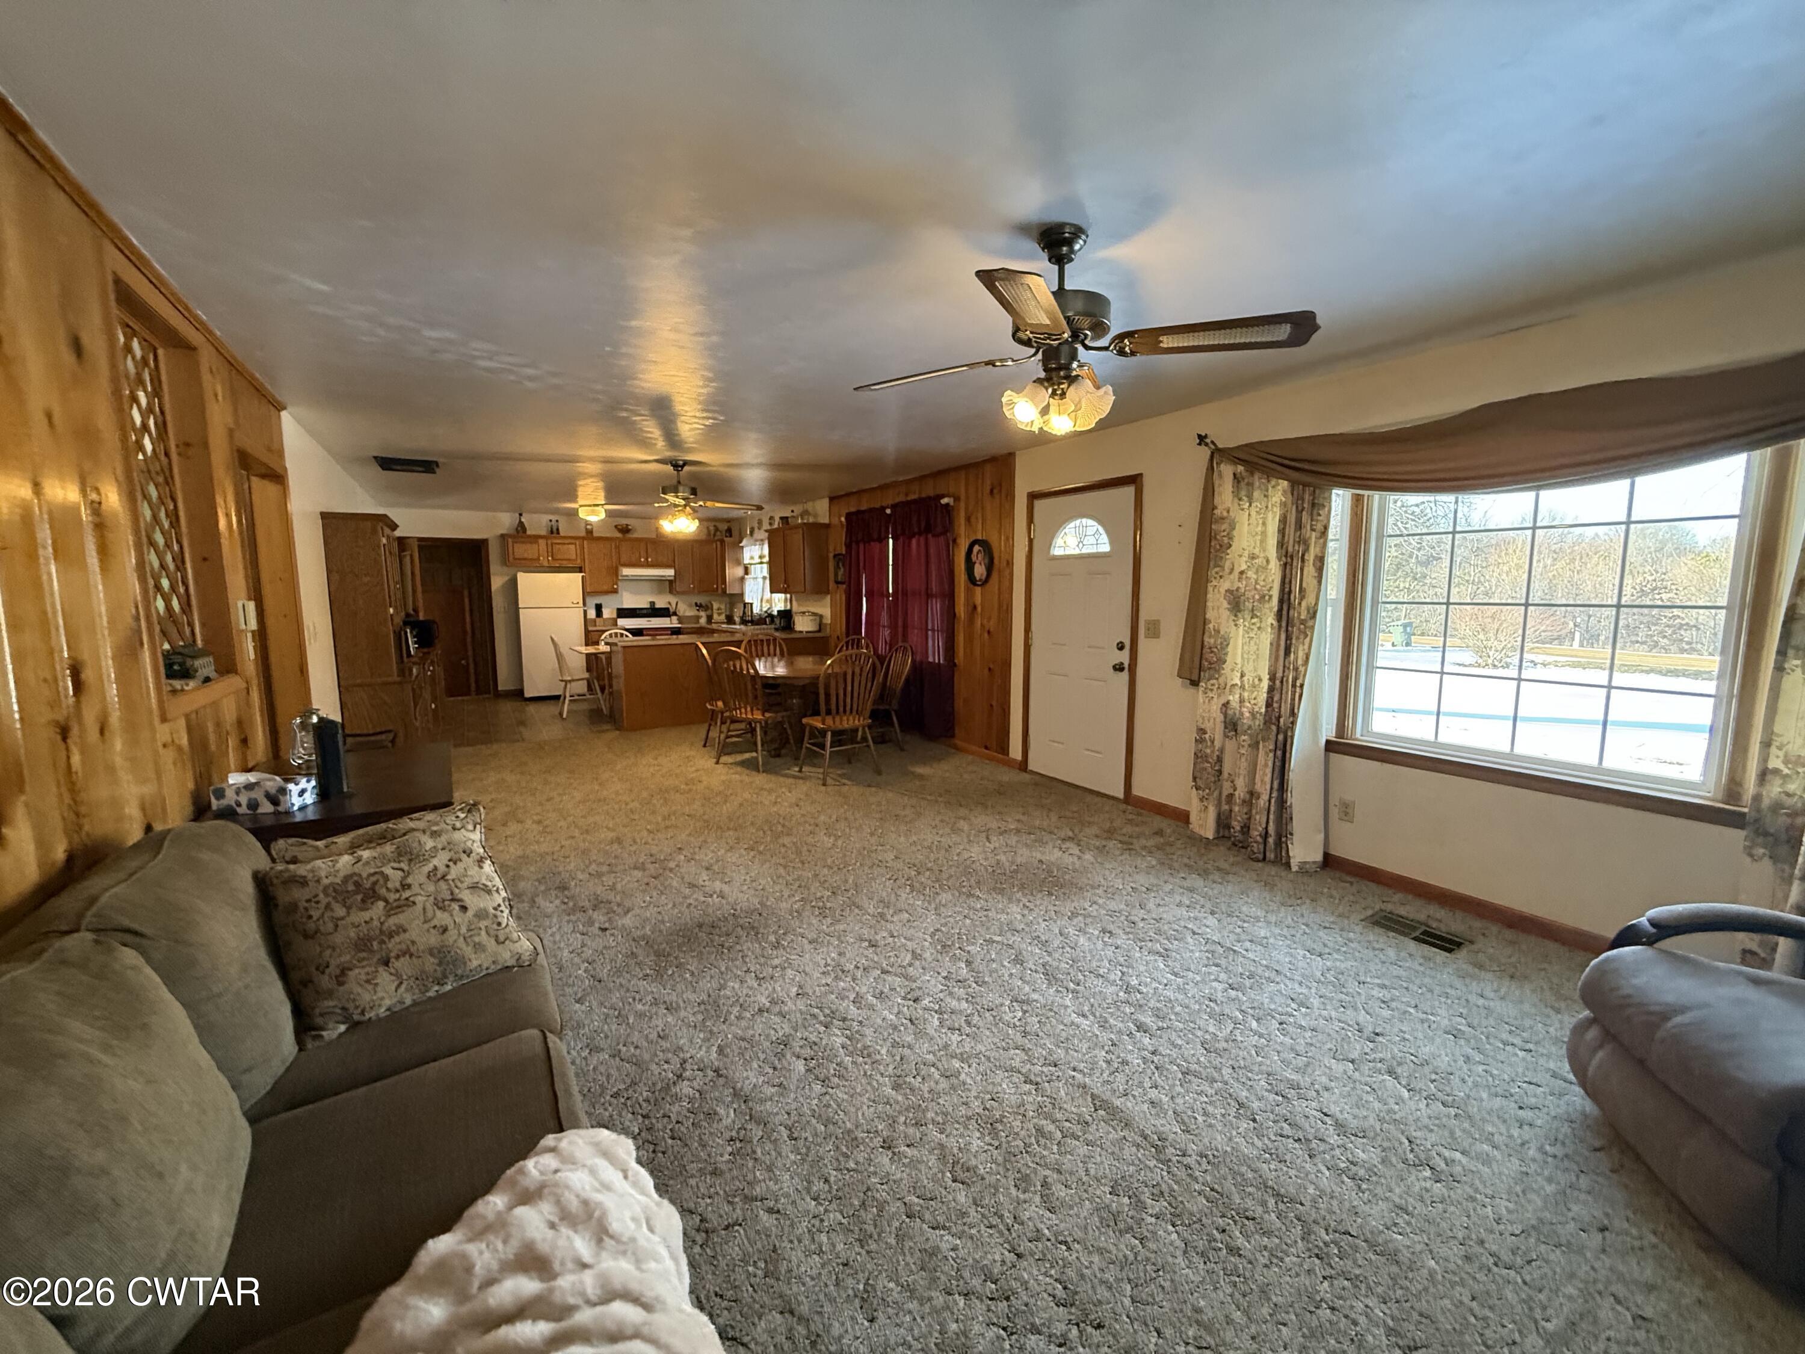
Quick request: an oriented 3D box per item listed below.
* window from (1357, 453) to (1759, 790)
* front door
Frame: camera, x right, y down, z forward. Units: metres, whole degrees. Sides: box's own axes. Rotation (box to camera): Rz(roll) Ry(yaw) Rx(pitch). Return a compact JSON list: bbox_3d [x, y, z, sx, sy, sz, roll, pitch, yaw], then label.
[{"bbox_3d":[2.624,-0.302,3.085,0.100,1.340,1.220,-5,8,-33],"label":"window"},{"bbox_3d":[1.240,-0.241,5.165,0.050,2.040,0.920,-5,8,-33],"label":"front door"}]

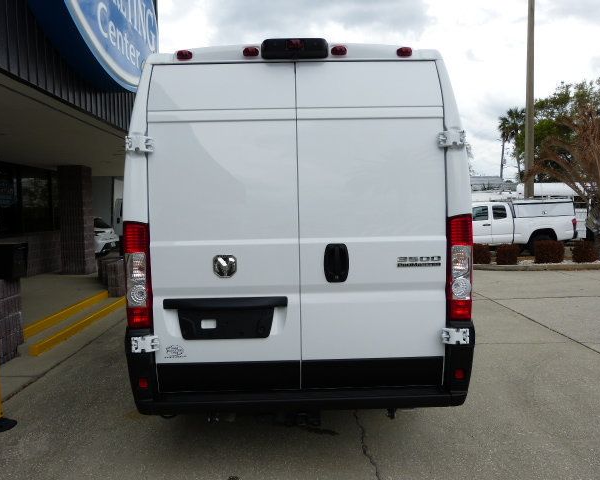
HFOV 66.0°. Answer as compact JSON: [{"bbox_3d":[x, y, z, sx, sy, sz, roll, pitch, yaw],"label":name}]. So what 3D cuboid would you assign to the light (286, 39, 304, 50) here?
[{"bbox_3d":[-0.025,-1.102,2.603,0.100,0.057,0.040,-1,4,-1],"label":"light"}]

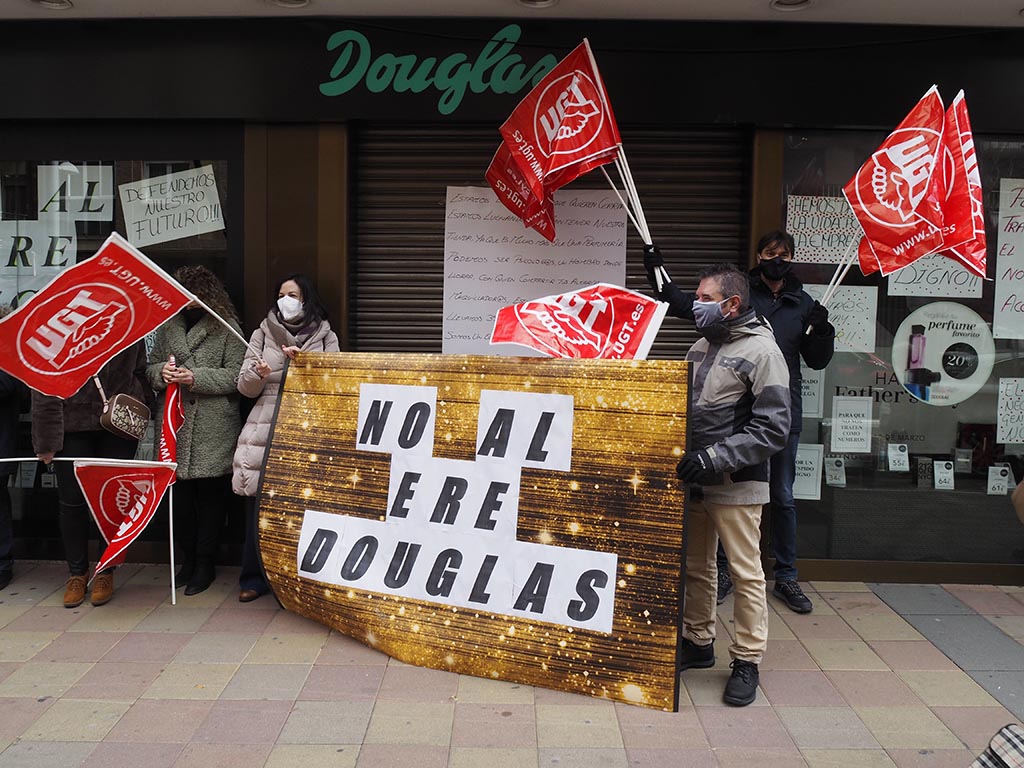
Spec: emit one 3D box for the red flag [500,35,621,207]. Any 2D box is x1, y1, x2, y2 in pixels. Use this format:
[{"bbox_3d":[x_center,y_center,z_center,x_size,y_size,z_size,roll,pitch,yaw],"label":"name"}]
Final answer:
[{"bbox_3d":[0.223,-1.230,3.880,0.550,0.730,0.200,1,5,6],"label":"red flag"}]

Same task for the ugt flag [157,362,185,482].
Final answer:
[{"bbox_3d":[-1.683,0.189,4.070,0.135,0.600,0.110,1,5,0],"label":"ugt flag"}]

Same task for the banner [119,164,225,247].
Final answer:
[{"bbox_3d":[-1.832,-0.955,4.470,0.500,0.350,0.012,-12,5,1],"label":"banner"}]

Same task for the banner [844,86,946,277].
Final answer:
[{"bbox_3d":[1.792,-0.942,3.870,0.450,0.870,0.240,2,6,11],"label":"banner"}]

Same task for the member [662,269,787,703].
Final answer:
[{"bbox_3d":[0.882,0.377,3.300,0.450,1.690,0.530,-3,7,-35],"label":"member"}]

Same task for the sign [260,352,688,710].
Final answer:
[{"bbox_3d":[-0.271,0.524,3.411,1.970,1.310,0.200,3,6,25],"label":"sign"}]

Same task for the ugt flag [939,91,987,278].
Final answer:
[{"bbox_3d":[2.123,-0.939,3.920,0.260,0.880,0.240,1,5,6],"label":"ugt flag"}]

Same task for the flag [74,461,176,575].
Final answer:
[{"bbox_3d":[-1.801,0.627,3.860,0.480,0.540,0.150,1,5,-3],"label":"flag"}]

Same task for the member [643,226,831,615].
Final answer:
[{"bbox_3d":[1.120,0.154,4.060,0.870,1.810,0.480,1,5,3],"label":"member"}]

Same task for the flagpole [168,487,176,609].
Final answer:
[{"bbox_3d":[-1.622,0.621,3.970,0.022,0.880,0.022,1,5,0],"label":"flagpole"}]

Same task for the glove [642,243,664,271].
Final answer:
[{"bbox_3d":[0.676,-0.610,3.960,0.105,0.140,0.110,2,6,17],"label":"glove"}]

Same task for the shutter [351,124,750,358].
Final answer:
[{"bbox_3d":[0.202,-0.187,4.575,2.150,2.430,0.080,1,5,0],"label":"shutter"}]

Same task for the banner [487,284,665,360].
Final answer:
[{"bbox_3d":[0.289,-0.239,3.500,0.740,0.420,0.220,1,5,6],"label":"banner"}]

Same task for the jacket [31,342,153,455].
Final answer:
[{"bbox_3d":[-2.117,0.023,4.170,0.560,0.640,0.320,0,6,-10],"label":"jacket"}]

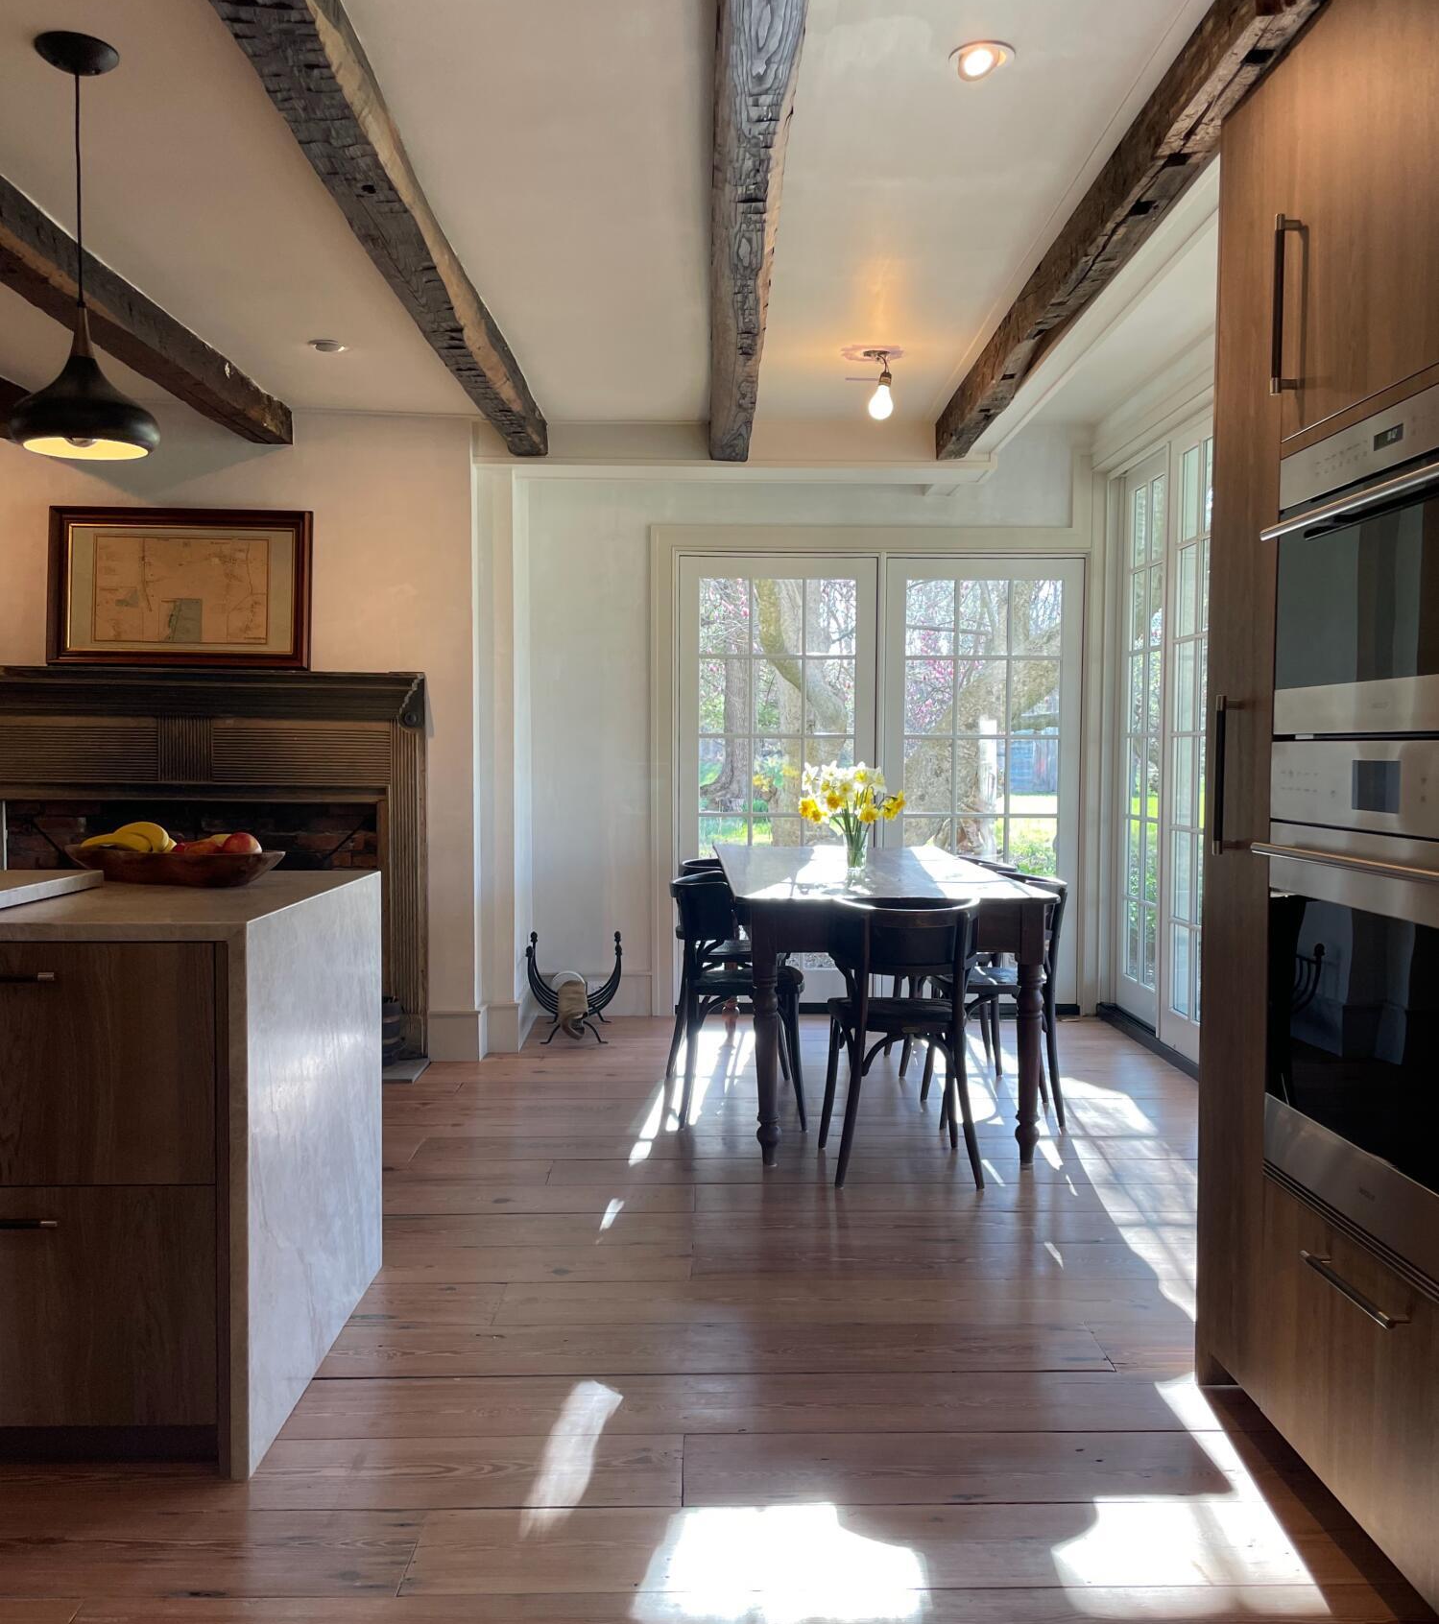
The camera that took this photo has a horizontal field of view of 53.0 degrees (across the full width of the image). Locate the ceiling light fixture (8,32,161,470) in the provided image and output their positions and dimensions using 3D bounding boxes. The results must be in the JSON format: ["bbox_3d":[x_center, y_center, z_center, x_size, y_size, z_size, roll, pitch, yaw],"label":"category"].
[{"bbox_3d":[-1.185,-1.044,2.684,0.286,0.732,0.286,0,2,-1],"label":"ceiling light fixture"}]

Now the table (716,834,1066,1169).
[{"bbox_3d":[0.473,0.588,5.058,0.916,0.782,2.131,0,2,-1],"label":"table"}]

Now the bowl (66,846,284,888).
[{"bbox_3d":[-1.141,0.106,3.006,0.503,0.082,0.254,1,3,17],"label":"bowl"}]

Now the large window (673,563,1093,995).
[{"bbox_3d":[0.717,-0.154,6.445,1.802,2.022,0.100,0,2,-1],"label":"large window"}]

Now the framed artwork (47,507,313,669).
[{"bbox_3d":[-1.975,-0.822,5.305,0.961,0.598,0.045,0,-2,-5],"label":"framed artwork"}]

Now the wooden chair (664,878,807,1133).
[{"bbox_3d":[0.048,0.603,4.722,0.458,0.777,0.438,0,2,-2],"label":"wooden chair"}]

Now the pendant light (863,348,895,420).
[{"bbox_3d":[0.521,-1.384,4.694,0.097,0.214,0.095,0,2,-1],"label":"pendant light"}]

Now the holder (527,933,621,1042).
[{"bbox_3d":[-0.608,0.727,6.073,0.388,0.408,0.458,0,2,-3],"label":"holder"}]

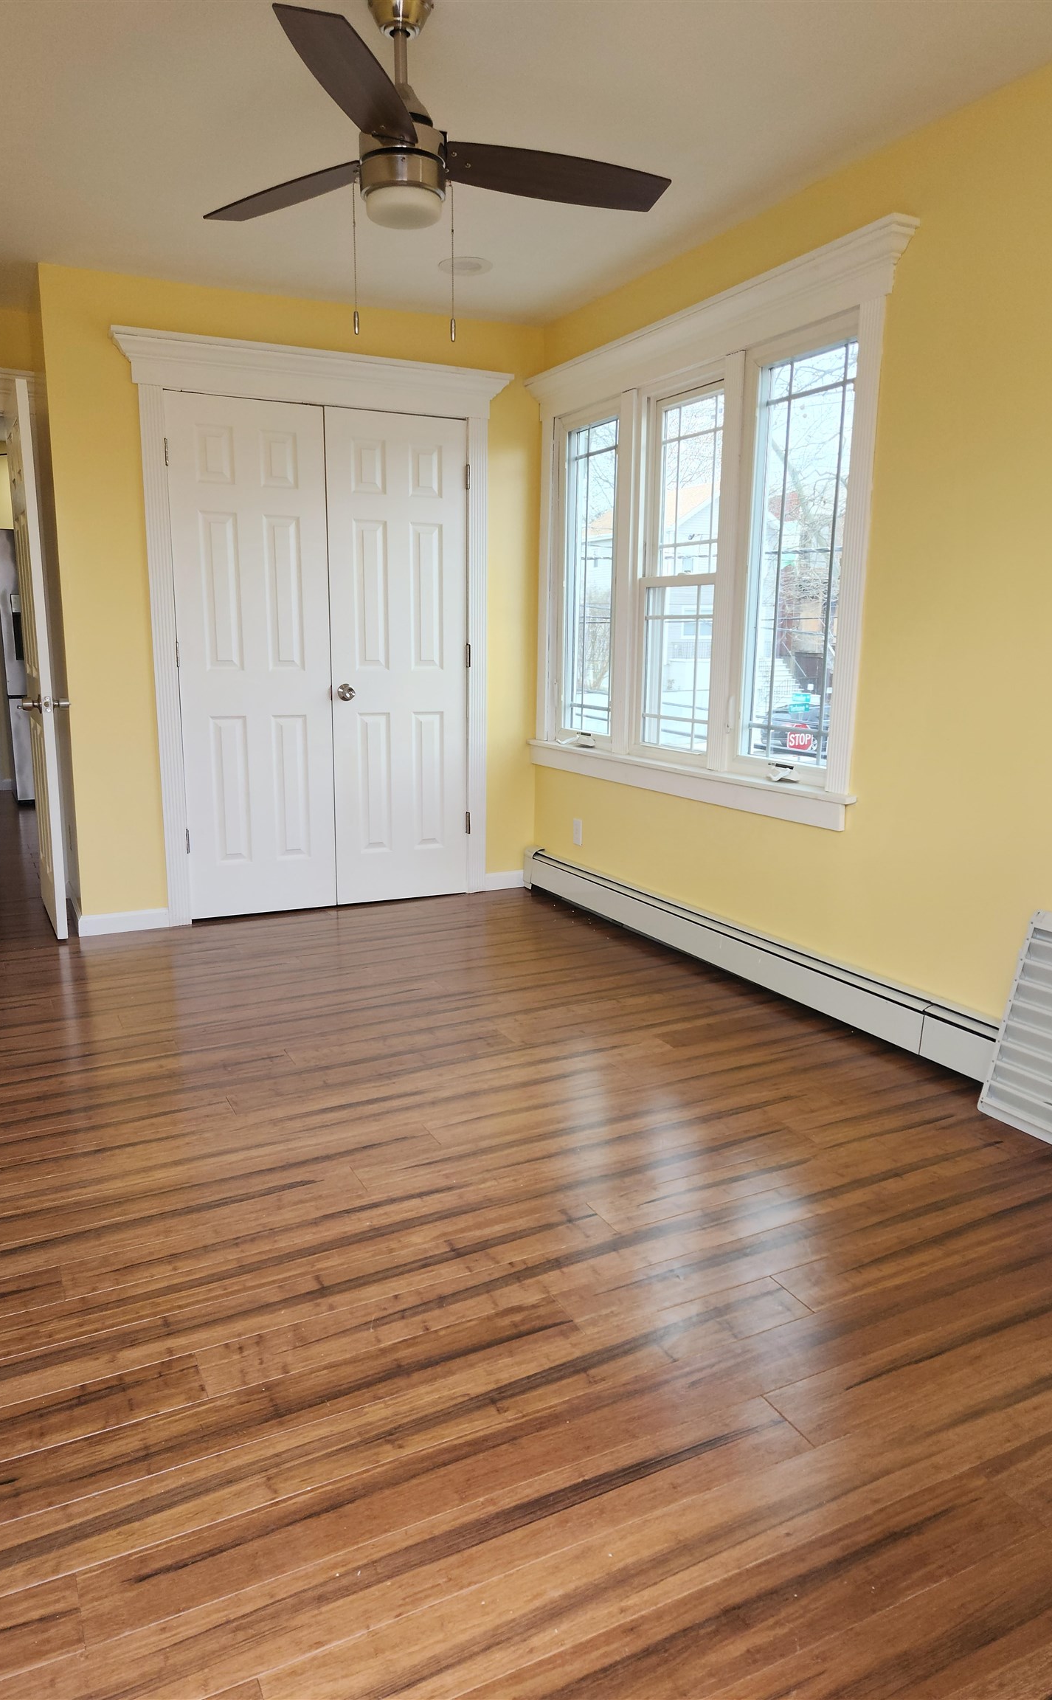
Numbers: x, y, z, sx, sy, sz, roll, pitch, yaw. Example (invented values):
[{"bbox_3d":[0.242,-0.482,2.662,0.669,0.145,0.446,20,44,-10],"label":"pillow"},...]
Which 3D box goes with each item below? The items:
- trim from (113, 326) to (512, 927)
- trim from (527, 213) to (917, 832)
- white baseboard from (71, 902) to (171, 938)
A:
[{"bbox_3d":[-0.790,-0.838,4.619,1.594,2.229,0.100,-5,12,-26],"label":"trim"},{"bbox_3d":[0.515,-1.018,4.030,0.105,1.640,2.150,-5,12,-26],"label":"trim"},{"bbox_3d":[-1.583,0.285,4.461,0.336,0.075,0.020,-5,12,-26],"label":"white baseboard"}]

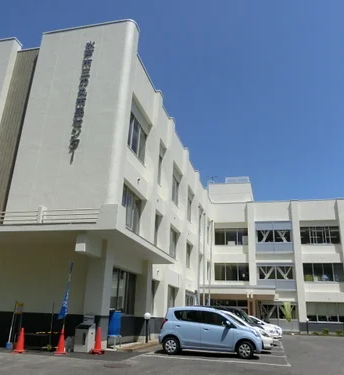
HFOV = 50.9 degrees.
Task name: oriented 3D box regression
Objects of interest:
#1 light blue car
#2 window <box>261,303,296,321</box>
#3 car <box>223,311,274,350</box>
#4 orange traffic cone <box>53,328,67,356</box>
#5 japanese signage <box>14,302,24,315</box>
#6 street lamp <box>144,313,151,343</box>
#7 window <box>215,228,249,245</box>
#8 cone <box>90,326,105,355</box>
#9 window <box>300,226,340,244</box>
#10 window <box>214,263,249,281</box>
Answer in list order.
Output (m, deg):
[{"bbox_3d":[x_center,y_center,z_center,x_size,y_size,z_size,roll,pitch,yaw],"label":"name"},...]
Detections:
[{"bbox_3d":[1.407,5.102,12.866,3.400,1.530,1.480,-1,-20,10],"label":"light blue car"},{"bbox_3d":[10.125,11.705,34.064,2.949,1.255,0.150,-3,-20,14],"label":"window"},{"bbox_3d":[2.243,5.867,14.941,3.850,1.530,1.690,-3,-20,14],"label":"car"},{"bbox_3d":[-3.392,4.720,11.095,0.360,0.700,0.360,-3,-20,14],"label":"orange traffic cone"},{"bbox_3d":[-5.297,4.191,12.531,0.310,0.380,0.050,-3,-20,14],"label":"japanese signage"},{"bbox_3d":[-1.027,5.996,15.436,0.260,1.200,0.260,2,-19,1],"label":"street lamp"},{"bbox_3d":[6.188,5.132,37.805,3.381,1.747,0.150,-3,-20,14],"label":"window"},{"bbox_3d":[-2.348,4.878,11.573,0.400,0.750,0.400,-3,-20,14],"label":"cone"},{"bbox_3d":[14.712,4.780,35.766,3.650,1.750,0.130,-3,-20,14],"label":"window"},{"bbox_3d":[6.052,8.557,36.617,3.425,1.713,0.150,-3,-20,14],"label":"window"}]

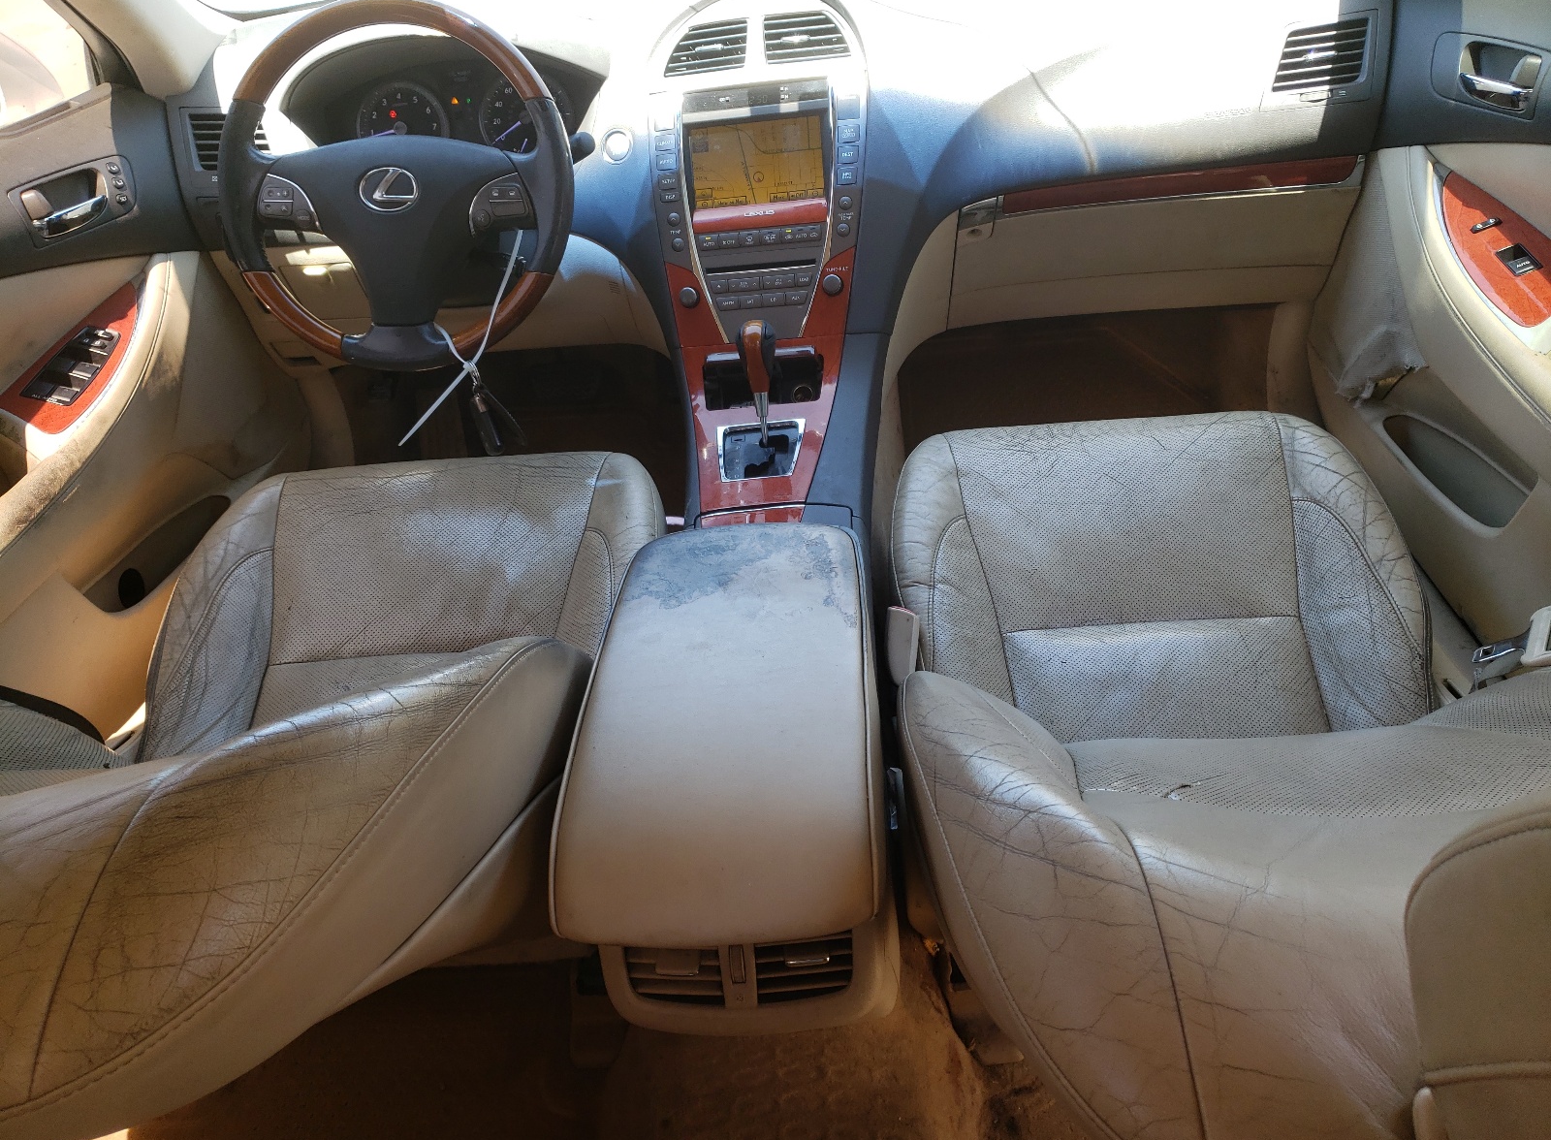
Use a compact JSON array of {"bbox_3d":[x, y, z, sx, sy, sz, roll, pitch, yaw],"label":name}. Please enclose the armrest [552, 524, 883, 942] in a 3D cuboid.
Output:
[{"bbox_3d":[-0.028,0.102,0.828,0.195,0.072,0.380,-4,33,4],"label":"armrest"}]

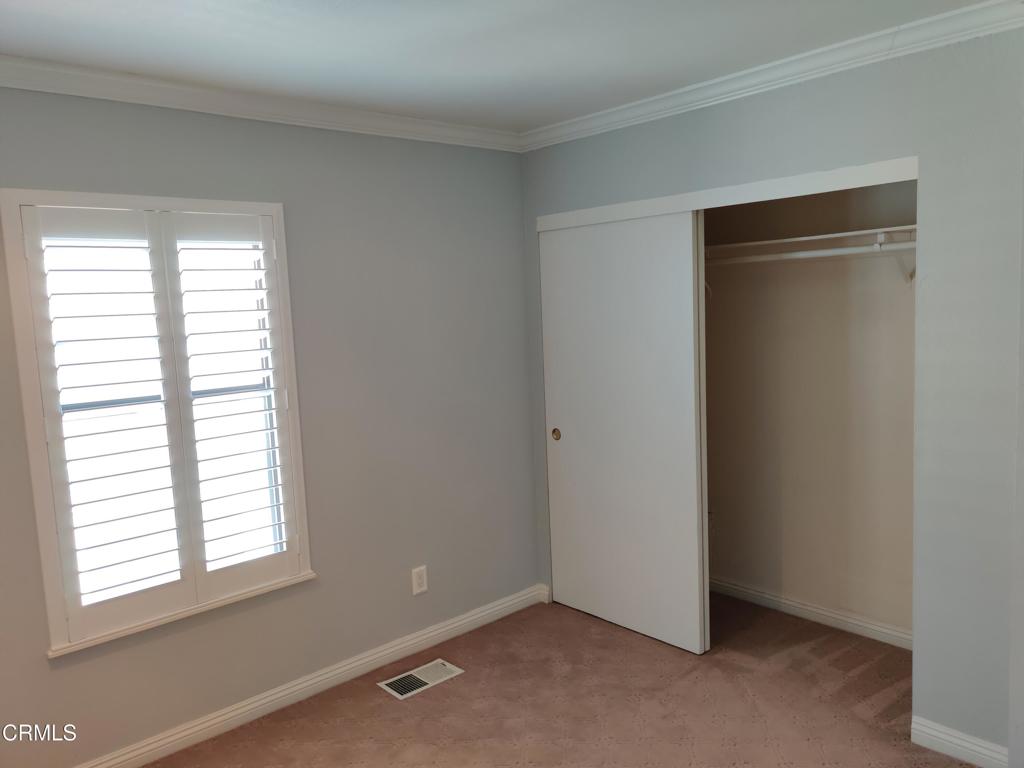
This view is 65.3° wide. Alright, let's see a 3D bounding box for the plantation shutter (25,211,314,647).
[{"bbox_3d":[-1.241,0.112,2.974,0.895,1.490,0.075,-8,8,-42],"label":"plantation shutter"}]

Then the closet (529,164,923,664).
[{"bbox_3d":[1.059,0.184,3.674,0.760,2.050,1.810,-8,8,-42],"label":"closet"}]

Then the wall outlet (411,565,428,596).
[{"bbox_3d":[-0.438,0.925,3.774,0.077,0.121,0.012,-8,8,-42],"label":"wall outlet"}]

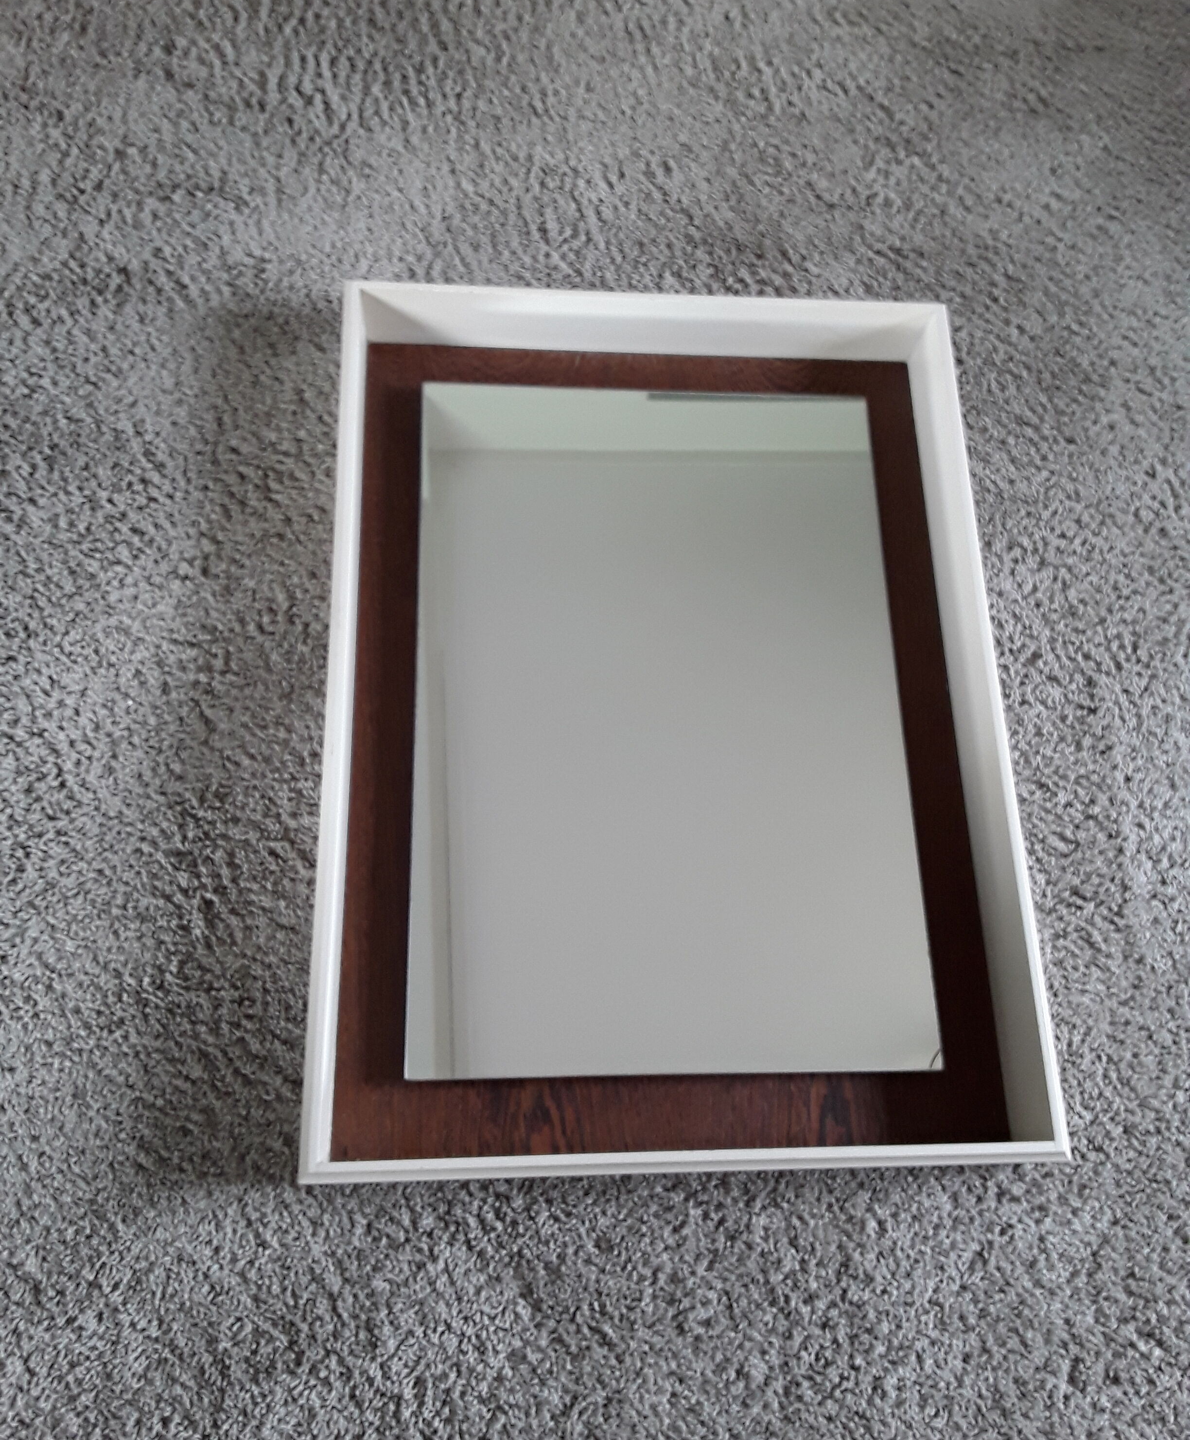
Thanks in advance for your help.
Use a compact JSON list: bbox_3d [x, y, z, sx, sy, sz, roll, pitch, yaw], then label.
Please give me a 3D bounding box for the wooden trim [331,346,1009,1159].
[{"bbox_3d":[0.062,-0.009,1.203,0.589,0.020,0.819,0,70,-5],"label":"wooden trim"}]

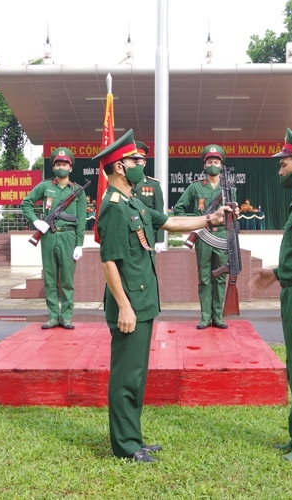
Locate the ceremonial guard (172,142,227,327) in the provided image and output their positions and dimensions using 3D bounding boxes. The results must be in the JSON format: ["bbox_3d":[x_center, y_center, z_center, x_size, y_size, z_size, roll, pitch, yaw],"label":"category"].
[{"bbox_3d":[0.584,-0.152,7.620,0.620,1.830,0.420,0,2,2],"label":"ceremonial guard"}]

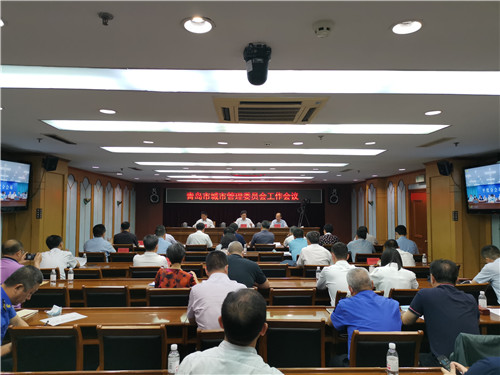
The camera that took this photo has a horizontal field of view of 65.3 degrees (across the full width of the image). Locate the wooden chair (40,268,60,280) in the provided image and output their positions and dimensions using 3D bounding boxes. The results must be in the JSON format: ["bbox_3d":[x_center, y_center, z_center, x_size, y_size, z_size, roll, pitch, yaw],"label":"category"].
[{"bbox_3d":[-2.754,1.529,5.383,0.470,0.880,0.540,0,-3,-2],"label":"wooden chair"}]

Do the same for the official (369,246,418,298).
[{"bbox_3d":[1.449,1.243,4.110,0.500,1.248,0.780,0,-3,-2],"label":"official"}]

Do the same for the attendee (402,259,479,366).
[{"bbox_3d":[1.235,1.139,2.773,0.530,1.317,0.820,0,-3,-6],"label":"attendee"}]

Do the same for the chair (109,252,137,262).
[{"bbox_3d":[-2.148,1.559,6.840,0.460,0.870,0.540,0,-3,-2],"label":"chair"}]

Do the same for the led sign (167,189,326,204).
[{"bbox_3d":[-0.207,0.328,14.704,5.880,0.560,0.120,0,-3,-2],"label":"led sign"}]

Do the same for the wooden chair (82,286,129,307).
[{"bbox_3d":[-1.469,1.461,4.190,0.490,0.880,0.540,0,-3,-2],"label":"wooden chair"}]

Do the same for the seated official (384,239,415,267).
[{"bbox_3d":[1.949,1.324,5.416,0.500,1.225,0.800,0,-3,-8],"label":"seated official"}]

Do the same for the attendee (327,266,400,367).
[{"bbox_3d":[0.756,1.174,2.802,0.510,1.250,0.820,0,-3,-2],"label":"attendee"}]

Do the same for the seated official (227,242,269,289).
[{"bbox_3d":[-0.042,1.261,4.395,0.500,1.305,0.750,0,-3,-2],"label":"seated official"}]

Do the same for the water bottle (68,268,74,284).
[{"bbox_3d":[-2.176,1.079,4.751,0.065,0.195,0.065,0,-3,-2],"label":"water bottle"}]

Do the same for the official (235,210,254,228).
[{"bbox_3d":[-0.170,1.374,12.044,0.560,1.300,0.750,0,-3,-2],"label":"official"}]

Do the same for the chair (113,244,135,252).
[{"bbox_3d":[-2.694,1.675,8.539,0.470,0.880,0.540,0,-3,-2],"label":"chair"}]

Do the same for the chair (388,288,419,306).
[{"bbox_3d":[1.545,1.417,3.944,0.450,0.885,0.540,0,-3,-2],"label":"chair"}]

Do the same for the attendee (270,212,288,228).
[{"bbox_3d":[0.851,1.383,11.283,0.520,1.280,0.700,0,-3,-2],"label":"attendee"}]

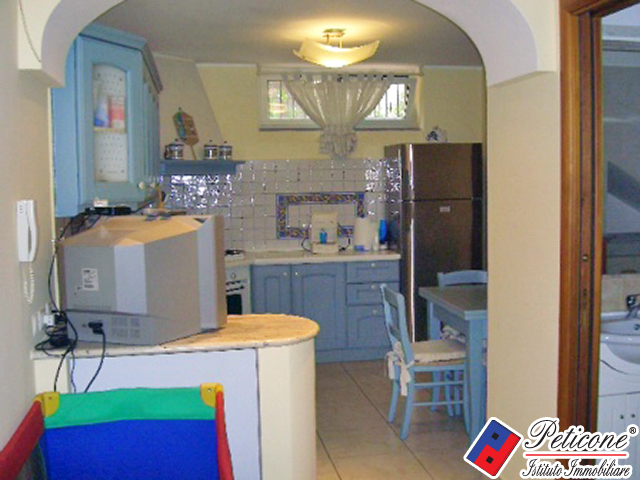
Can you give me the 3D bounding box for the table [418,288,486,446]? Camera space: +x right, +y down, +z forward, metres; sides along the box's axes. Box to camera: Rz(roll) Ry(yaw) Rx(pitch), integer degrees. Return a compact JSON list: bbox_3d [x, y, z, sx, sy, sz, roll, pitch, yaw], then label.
[{"bbox_3d":[1.159,0.732,4.466,0.880,0.780,0.880,-2,5,-10],"label":"table"}]

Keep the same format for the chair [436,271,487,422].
[{"bbox_3d":[1.055,0.664,4.819,0.410,0.860,0.460,-2,5,-10],"label":"chair"}]

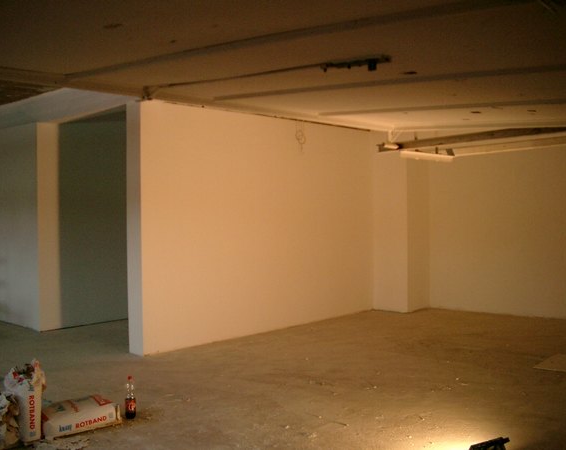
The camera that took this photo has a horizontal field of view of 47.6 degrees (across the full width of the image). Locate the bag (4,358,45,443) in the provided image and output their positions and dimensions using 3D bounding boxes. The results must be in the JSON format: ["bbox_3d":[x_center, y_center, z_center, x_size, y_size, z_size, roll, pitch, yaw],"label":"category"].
[{"bbox_3d":[-1.905,1.273,4.731,0.160,0.550,0.360,-2,2,-38],"label":"bag"}]

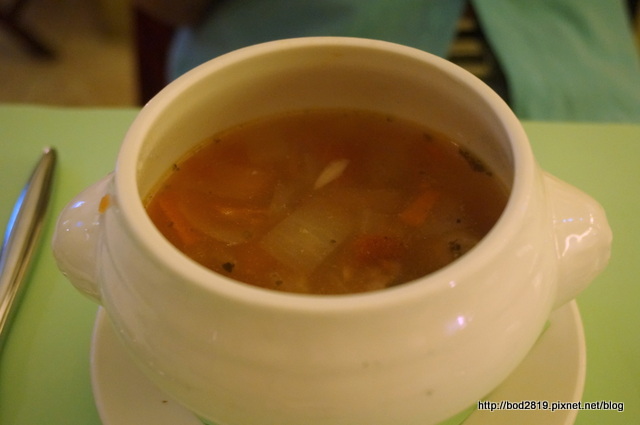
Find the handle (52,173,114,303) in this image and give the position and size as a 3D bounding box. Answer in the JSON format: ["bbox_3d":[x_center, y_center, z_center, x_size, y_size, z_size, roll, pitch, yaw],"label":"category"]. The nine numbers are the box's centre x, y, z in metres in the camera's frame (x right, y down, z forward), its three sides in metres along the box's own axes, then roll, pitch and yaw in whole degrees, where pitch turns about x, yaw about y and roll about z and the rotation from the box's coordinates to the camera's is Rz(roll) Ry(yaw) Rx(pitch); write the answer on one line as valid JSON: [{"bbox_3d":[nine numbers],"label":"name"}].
[{"bbox_3d":[-0.072,0.008,0.248,0.023,0.040,0.040,-1,45,0],"label":"handle"}]

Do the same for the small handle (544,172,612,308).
[{"bbox_3d":[0.076,0.008,0.251,0.023,0.040,0.040,-1,45,0],"label":"small handle"}]

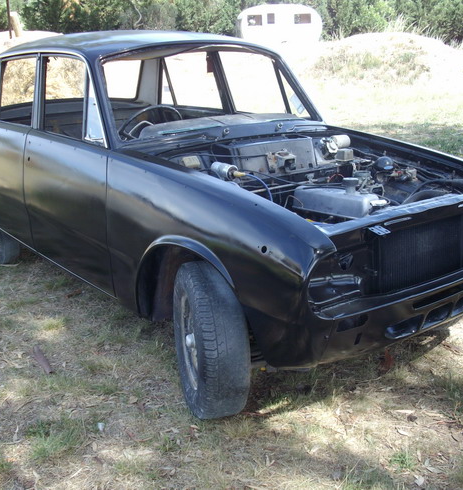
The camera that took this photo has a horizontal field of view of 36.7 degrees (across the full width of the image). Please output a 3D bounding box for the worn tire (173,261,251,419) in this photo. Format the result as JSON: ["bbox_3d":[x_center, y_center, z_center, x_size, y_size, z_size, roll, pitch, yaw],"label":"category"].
[{"bbox_3d":[-0.085,0.355,2.621,0.165,0.585,0.585,-7,18,-17],"label":"worn tire"}]

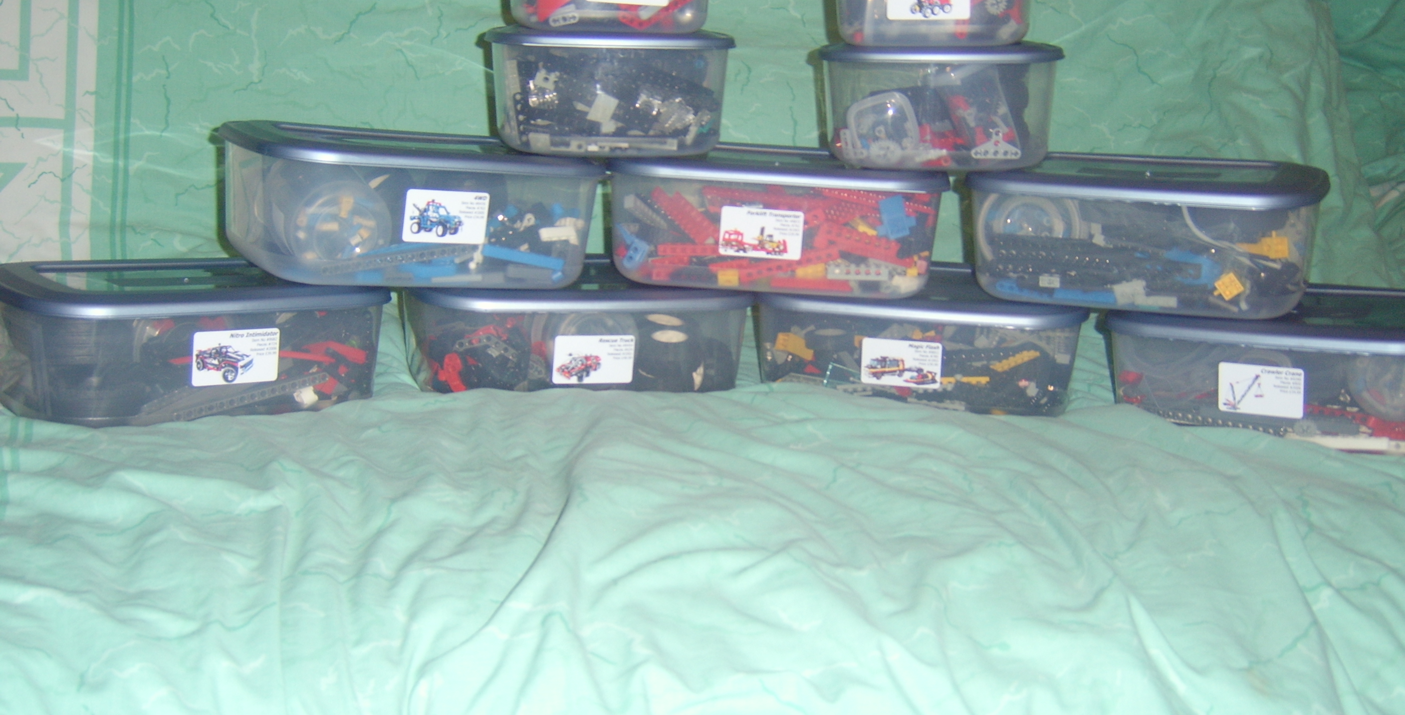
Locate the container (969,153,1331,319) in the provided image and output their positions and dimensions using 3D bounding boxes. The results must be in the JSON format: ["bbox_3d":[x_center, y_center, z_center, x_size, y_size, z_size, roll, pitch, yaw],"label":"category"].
[{"bbox_3d":[0.364,-0.105,1.044,0.272,0.100,0.197,7,17,24],"label":"container"}]

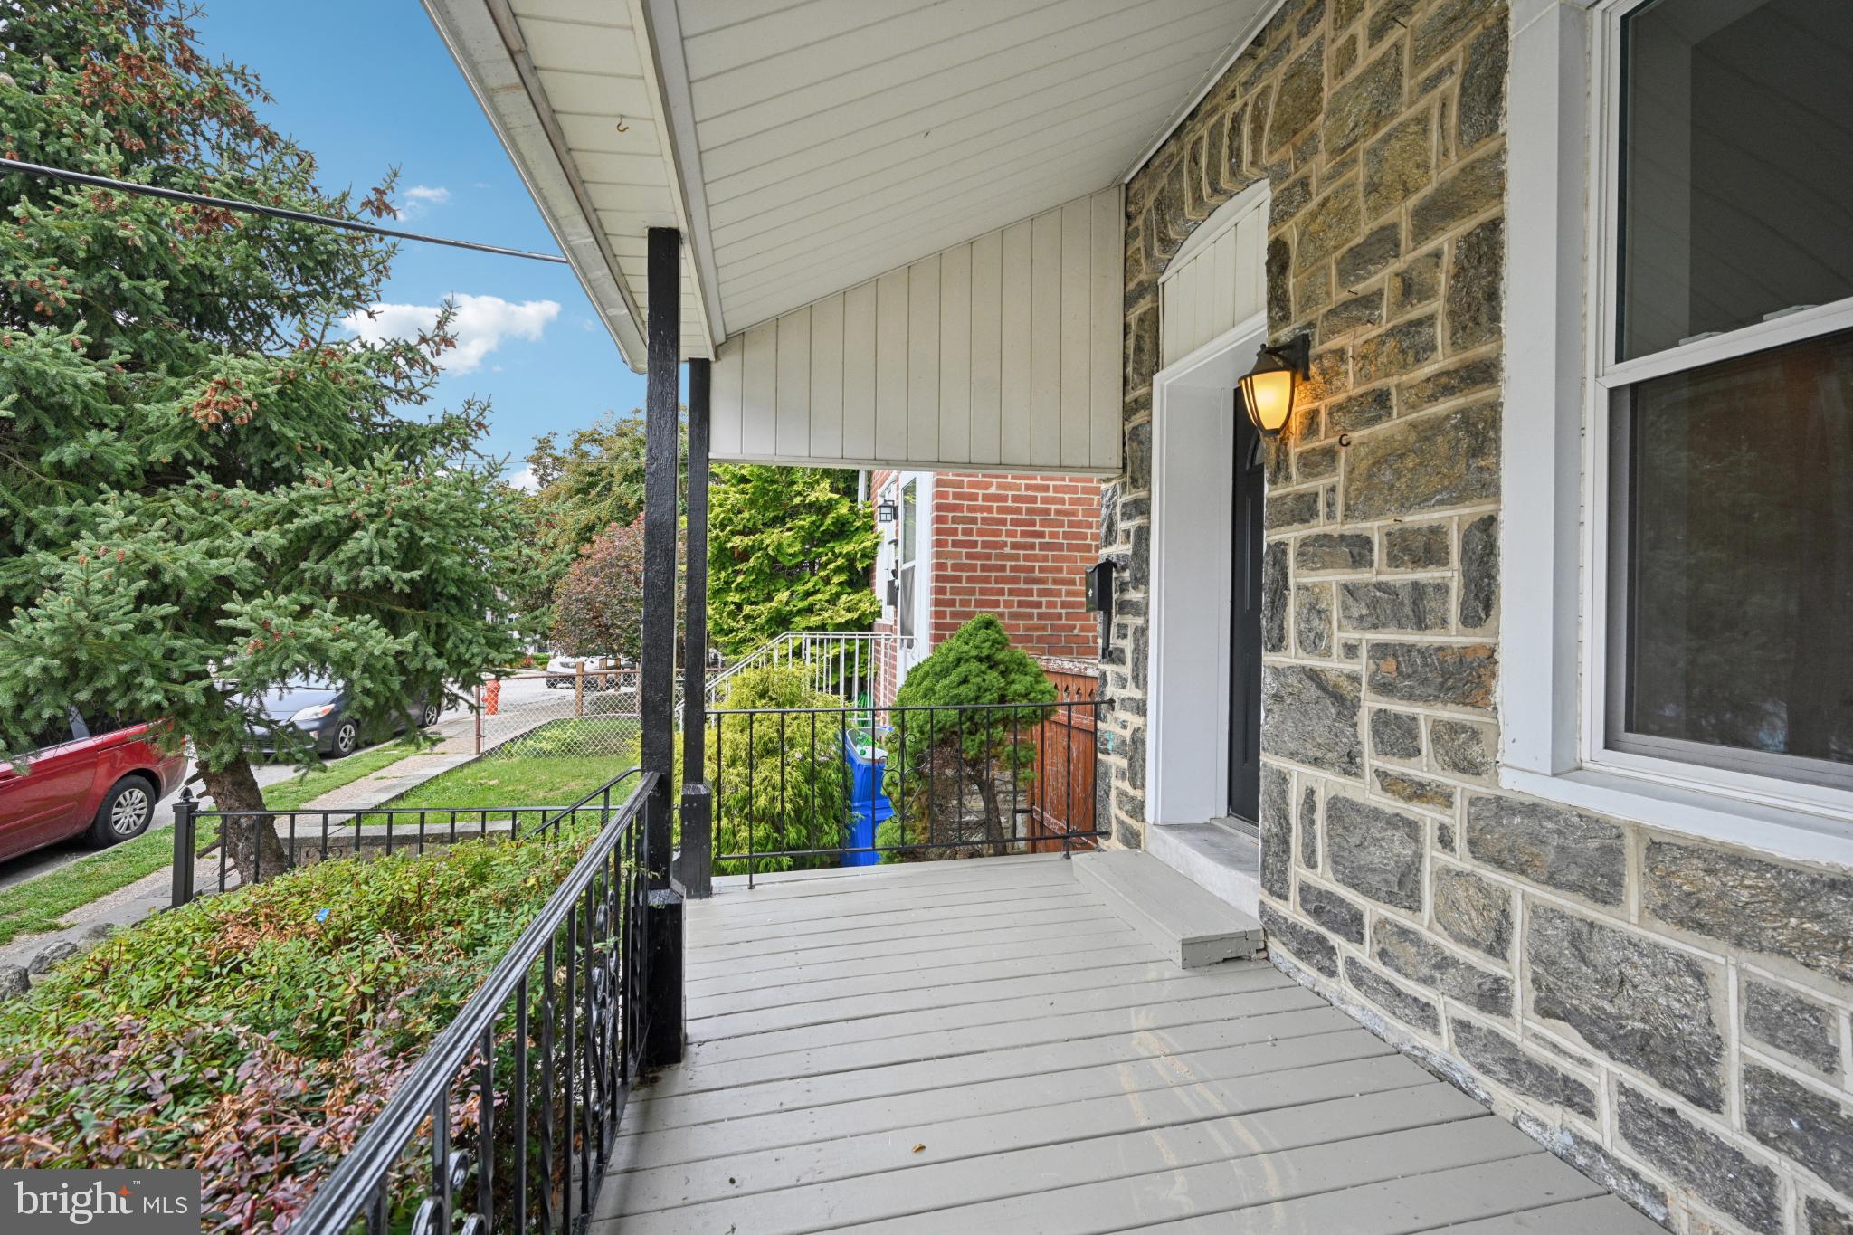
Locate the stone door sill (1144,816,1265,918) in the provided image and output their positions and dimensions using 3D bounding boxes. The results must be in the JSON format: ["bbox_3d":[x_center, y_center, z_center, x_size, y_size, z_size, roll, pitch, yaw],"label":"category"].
[{"bbox_3d":[1.332,1.100,3.655,0.360,0.140,0.980,1,0,-11],"label":"stone door sill"}]

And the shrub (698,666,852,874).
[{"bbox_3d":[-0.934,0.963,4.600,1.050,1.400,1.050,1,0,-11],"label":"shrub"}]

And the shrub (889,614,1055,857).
[{"bbox_3d":[0.269,0.785,4.850,0.970,1.620,0.970,1,0,-11],"label":"shrub"}]

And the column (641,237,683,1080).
[{"bbox_3d":[-0.773,0.083,2.410,0.120,2.380,0.120,1,0,-11],"label":"column"}]

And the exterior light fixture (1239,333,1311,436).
[{"bbox_3d":[1.207,-0.799,2.819,0.250,0.355,0.185,1,0,-11],"label":"exterior light fixture"}]

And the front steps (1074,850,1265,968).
[{"bbox_3d":[0.982,1.219,3.505,0.360,0.108,1.020,1,0,-11],"label":"front steps"}]

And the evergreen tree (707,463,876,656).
[{"bbox_3d":[-1.545,-0.550,9.200,2.400,4.500,2.400,1,0,-11],"label":"evergreen tree"}]

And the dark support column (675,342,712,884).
[{"bbox_3d":[-1.031,0.049,3.700,0.120,2.400,0.120,1,0,-11],"label":"dark support column"}]

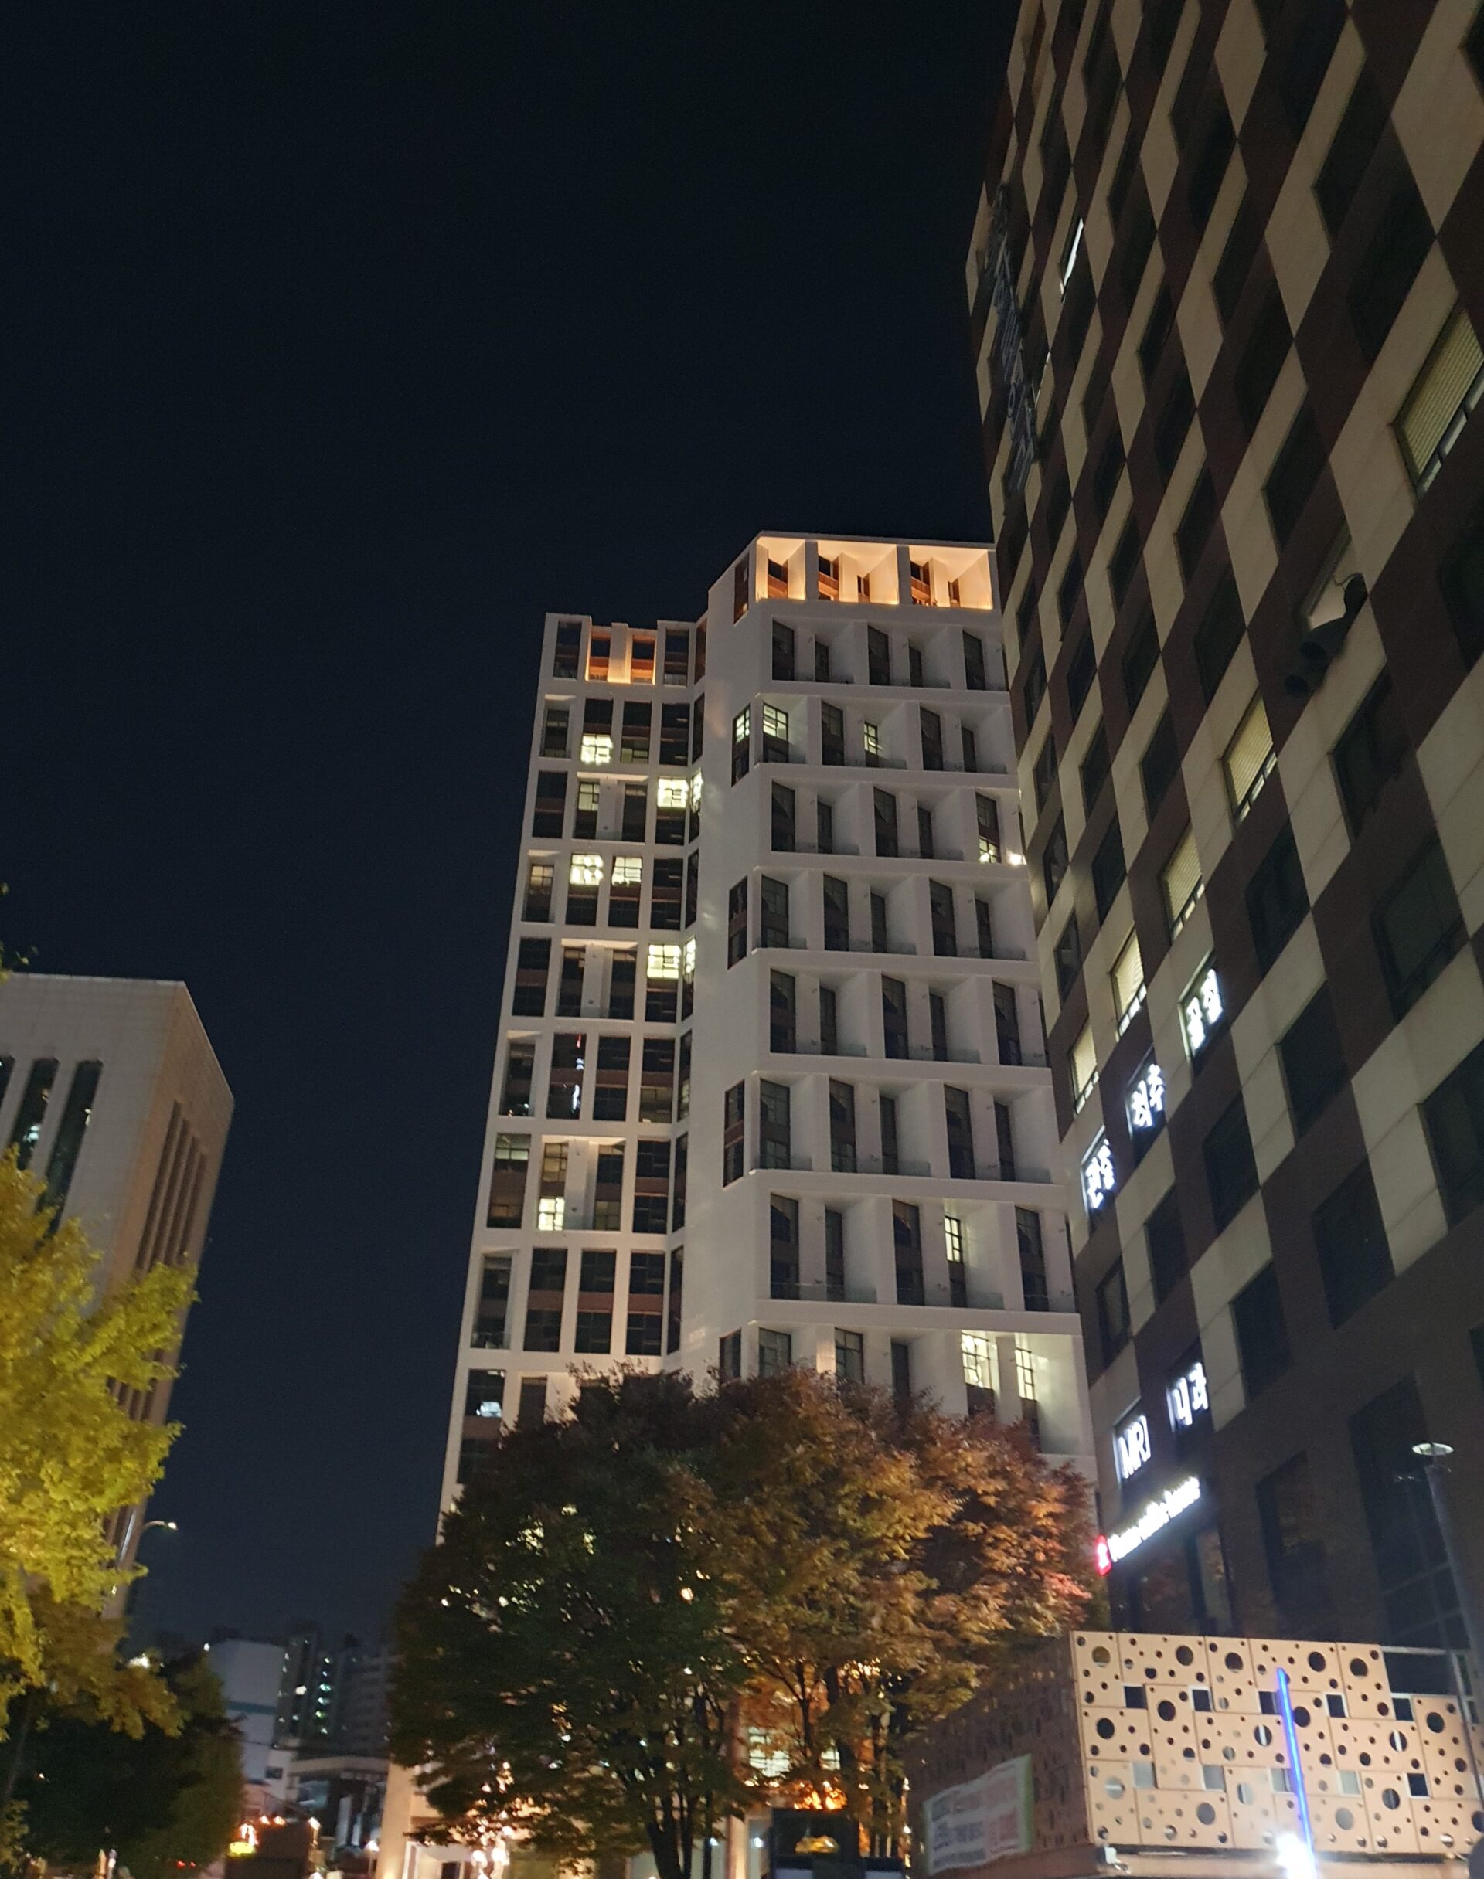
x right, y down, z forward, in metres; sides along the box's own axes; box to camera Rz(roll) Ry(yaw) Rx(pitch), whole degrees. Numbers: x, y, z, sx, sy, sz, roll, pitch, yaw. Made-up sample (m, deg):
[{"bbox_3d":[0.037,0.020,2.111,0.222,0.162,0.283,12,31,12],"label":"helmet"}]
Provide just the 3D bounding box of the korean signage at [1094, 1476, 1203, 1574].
[{"bbox_3d":[9.477,14.019,35.602,0.200,0.766,8.350,3,-33,-2],"label":"korean signage"}]

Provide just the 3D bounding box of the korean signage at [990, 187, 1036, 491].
[{"bbox_3d":[9.879,-22.163,54.858,0.400,13.495,2.787,3,-33,-2],"label":"korean signage"}]

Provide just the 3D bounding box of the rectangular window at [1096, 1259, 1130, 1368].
[{"bbox_3d":[9.277,9.319,37.106,0.200,1.951,2.320,3,-33,-2],"label":"rectangular window"}]

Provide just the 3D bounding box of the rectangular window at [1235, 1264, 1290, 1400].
[{"bbox_3d":[10.290,7.747,29.287,0.200,2.008,2.334,3,-33,-2],"label":"rectangular window"}]

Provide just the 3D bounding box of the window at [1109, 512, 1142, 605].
[{"bbox_3d":[10.235,-9.984,39.240,0.200,1.750,2.240,3,-33,-2],"label":"window"}]

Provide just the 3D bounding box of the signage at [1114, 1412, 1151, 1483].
[{"bbox_3d":[9.229,11.976,35.015,0.150,1.027,2.398,3,-33,-2],"label":"signage"}]

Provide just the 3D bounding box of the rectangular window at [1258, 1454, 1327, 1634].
[{"bbox_3d":[9.668,10.558,26.083,0.200,2.429,2.331,3,-33,-2],"label":"rectangular window"}]

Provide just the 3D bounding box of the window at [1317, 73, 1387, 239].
[{"bbox_3d":[10.886,-14.040,26.573,0.200,1.690,2.376,3,-33,-2],"label":"window"}]

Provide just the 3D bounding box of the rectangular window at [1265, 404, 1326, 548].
[{"bbox_3d":[11.147,-9.287,29.760,0.200,1.898,2.334,3,-33,-2],"label":"rectangular window"}]

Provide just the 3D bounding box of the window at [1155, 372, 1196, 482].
[{"bbox_3d":[10.511,-12.378,35.649,0.200,1.750,2.240,3,-33,-2],"label":"window"}]

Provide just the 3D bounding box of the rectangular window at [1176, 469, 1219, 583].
[{"bbox_3d":[10.361,-9.466,33.734,0.200,1.671,2.273,3,-33,-2],"label":"rectangular window"}]

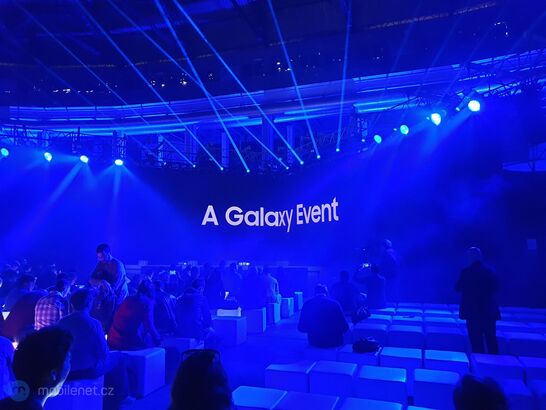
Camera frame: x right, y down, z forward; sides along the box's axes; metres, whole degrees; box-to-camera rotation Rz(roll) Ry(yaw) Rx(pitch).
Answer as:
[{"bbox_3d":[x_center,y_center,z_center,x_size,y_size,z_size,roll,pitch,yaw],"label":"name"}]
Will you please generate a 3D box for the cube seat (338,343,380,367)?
[{"bbox_3d":[1.088,2.059,5.156,0.450,0.460,0.440,-3,-7,19],"label":"cube seat"}]

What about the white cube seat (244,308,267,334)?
[{"bbox_3d":[-0.374,2.333,8.369,0.455,0.455,0.455,-2,-5,18],"label":"white cube seat"}]

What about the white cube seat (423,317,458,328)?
[{"bbox_3d":[2.850,2.198,7.003,0.455,0.455,0.455,-2,-5,19],"label":"white cube seat"}]

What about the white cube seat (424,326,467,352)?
[{"bbox_3d":[2.553,2.132,6.185,0.455,0.455,0.455,-2,-5,19],"label":"white cube seat"}]

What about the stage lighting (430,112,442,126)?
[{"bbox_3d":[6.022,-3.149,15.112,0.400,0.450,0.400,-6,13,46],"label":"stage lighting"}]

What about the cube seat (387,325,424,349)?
[{"bbox_3d":[2.061,2.146,6.311,0.455,0.455,0.455,-2,-5,19],"label":"cube seat"}]

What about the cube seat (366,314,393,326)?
[{"bbox_3d":[1.809,2.161,7.044,0.450,0.450,0.450,-3,-5,19],"label":"cube seat"}]

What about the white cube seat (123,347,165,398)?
[{"bbox_3d":[-1.670,2.081,5.150,0.450,0.460,0.440,-3,-7,19],"label":"white cube seat"}]

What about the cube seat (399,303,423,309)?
[{"bbox_3d":[2.932,2.365,8.727,0.460,0.450,0.440,-3,-6,20],"label":"cube seat"}]

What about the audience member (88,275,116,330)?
[{"bbox_3d":[-2.168,1.689,5.573,0.500,1.340,0.820,-3,-7,19],"label":"audience member"}]

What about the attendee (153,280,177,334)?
[{"bbox_3d":[-1.650,1.739,6.177,0.500,1.250,0.720,-3,-5,24],"label":"attendee"}]

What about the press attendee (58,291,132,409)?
[{"bbox_3d":[-1.817,1.557,4.342,0.530,1.330,0.870,-3,-7,19],"label":"press attendee"}]

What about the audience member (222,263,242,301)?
[{"bbox_3d":[-0.862,1.953,8.968,0.500,1.270,0.720,-3,-5,20],"label":"audience member"}]

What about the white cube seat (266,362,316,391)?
[{"bbox_3d":[0.217,2.016,4.555,0.460,0.450,0.440,-3,-6,20],"label":"white cube seat"}]

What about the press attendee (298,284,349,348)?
[{"bbox_3d":[0.713,1.689,5.542,0.620,1.270,0.720,-2,-5,12],"label":"press attendee"}]

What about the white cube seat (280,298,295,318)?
[{"bbox_3d":[0.230,2.420,9.811,0.450,0.450,0.450,-3,-5,19],"label":"white cube seat"}]

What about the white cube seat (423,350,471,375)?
[{"bbox_3d":[2.051,2.016,4.840,0.460,0.450,0.440,-3,-6,20],"label":"white cube seat"}]

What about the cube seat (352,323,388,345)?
[{"bbox_3d":[1.565,2.163,6.472,0.455,0.455,0.455,-2,-5,19],"label":"cube seat"}]

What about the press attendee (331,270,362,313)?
[{"bbox_3d":[1.361,1.844,7.532,0.560,1.268,0.680,-2,-5,19],"label":"press attendee"}]

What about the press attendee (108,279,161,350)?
[{"bbox_3d":[-1.812,1.694,5.517,0.600,1.330,0.720,-3,-6,22],"label":"press attendee"}]

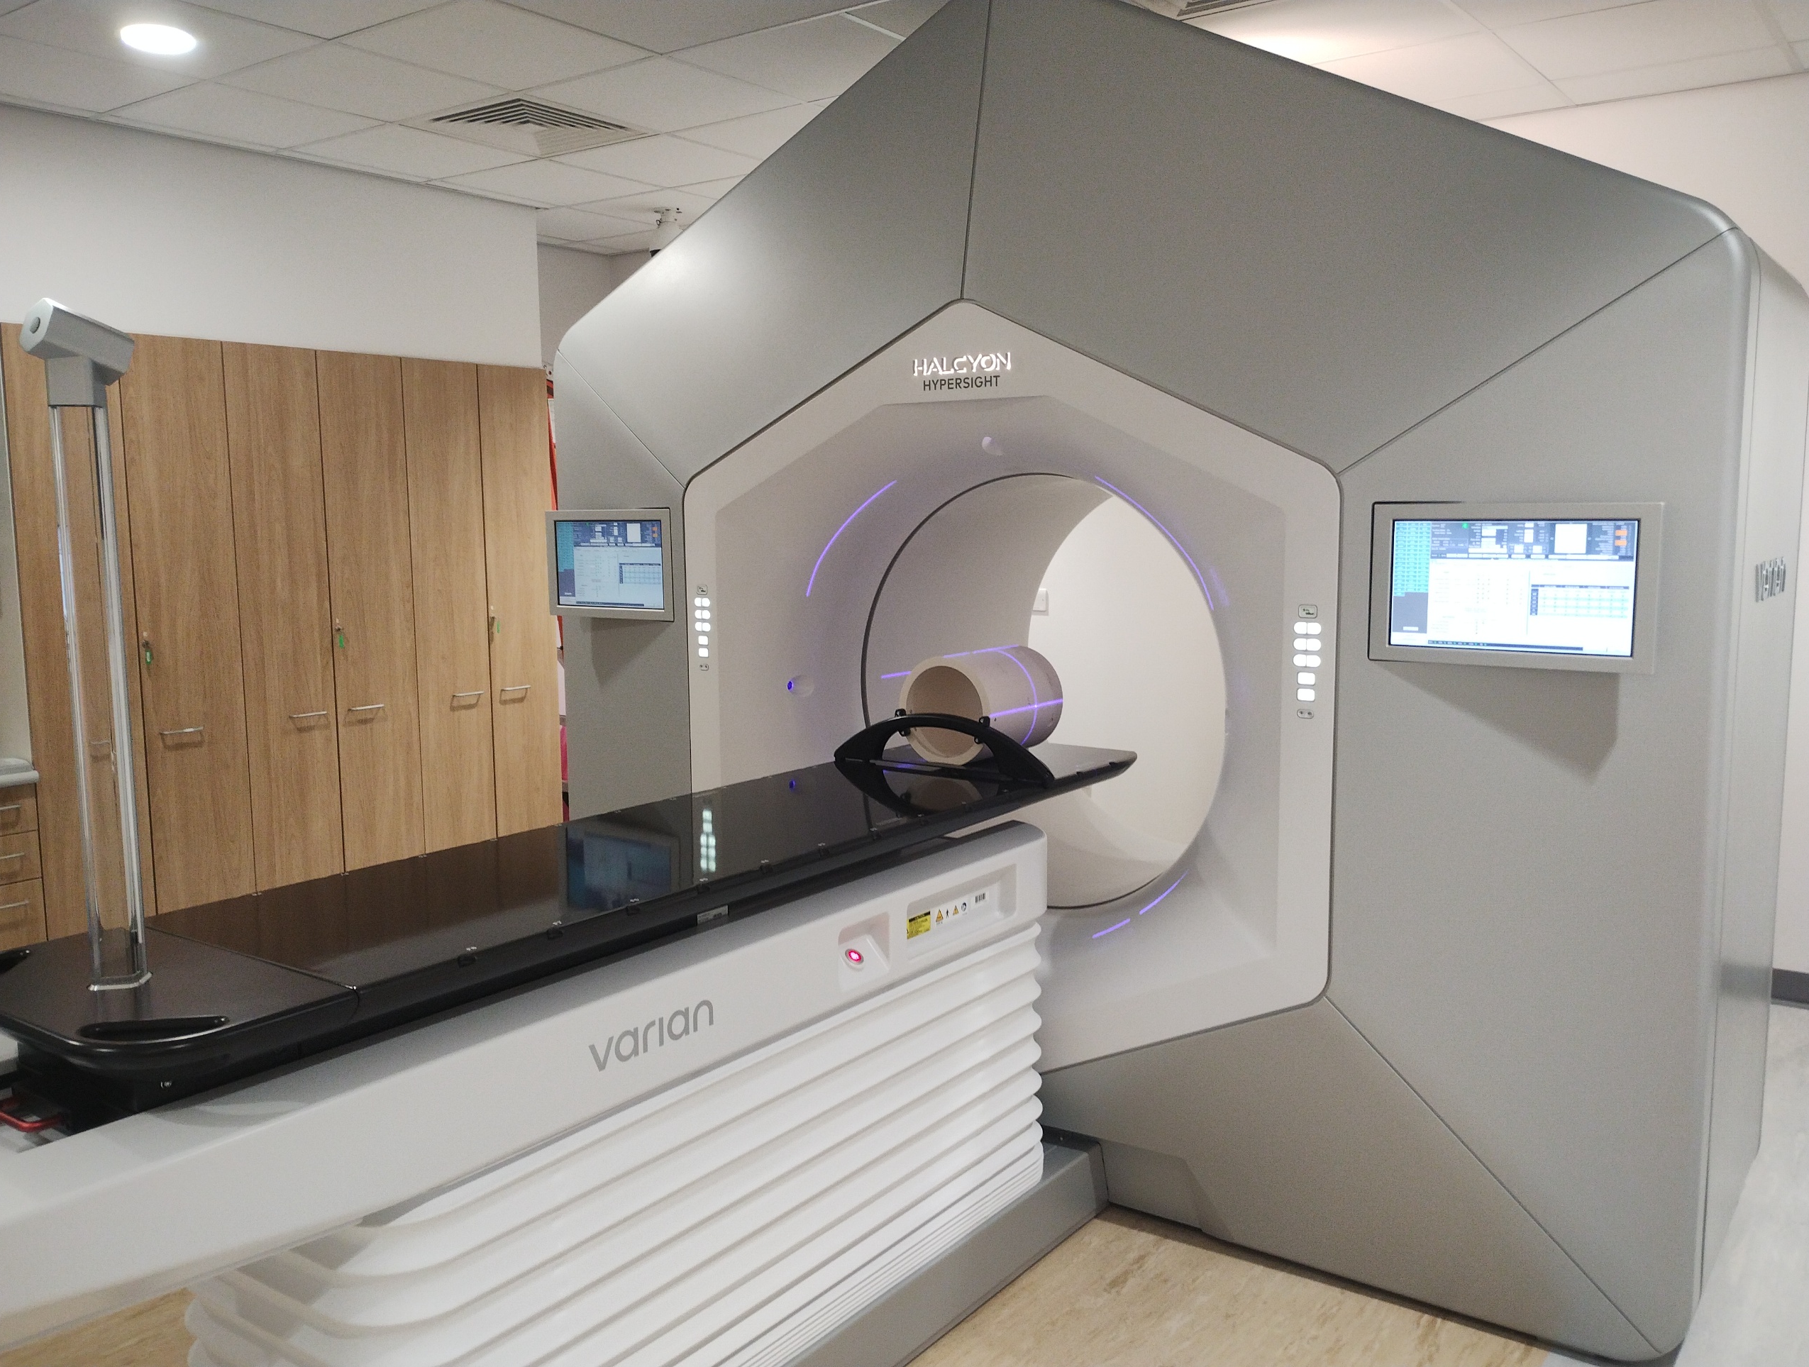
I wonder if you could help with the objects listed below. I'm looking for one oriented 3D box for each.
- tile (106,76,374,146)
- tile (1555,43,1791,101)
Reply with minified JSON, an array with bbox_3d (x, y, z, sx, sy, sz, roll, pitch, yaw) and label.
[{"bbox_3d":[-2.021,-1.742,4.543,0.600,0.020,0.600,5,9,36],"label":"tile"},{"bbox_3d":[2.215,-1.749,4.237,0.600,0.020,0.306,5,9,36],"label":"tile"}]

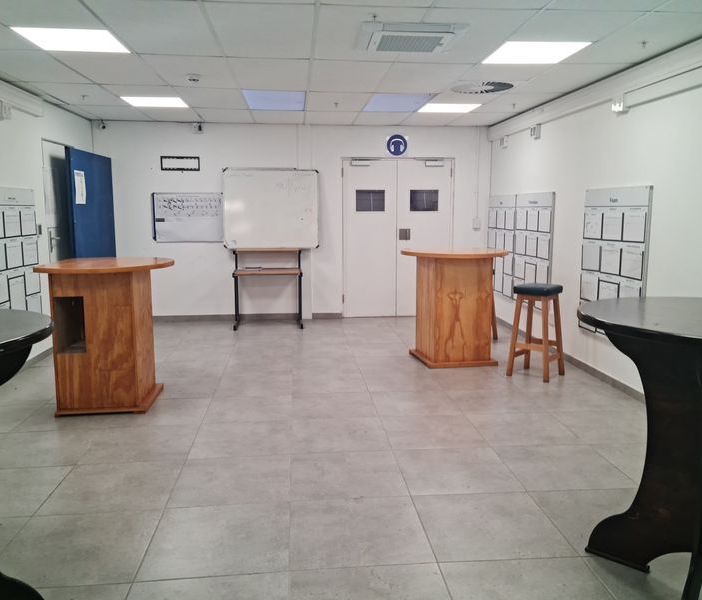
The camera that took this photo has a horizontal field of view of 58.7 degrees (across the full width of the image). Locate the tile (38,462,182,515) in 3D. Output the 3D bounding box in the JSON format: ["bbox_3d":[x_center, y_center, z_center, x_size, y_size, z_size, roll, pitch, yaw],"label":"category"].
[{"bbox_3d":[-1.222,0.973,3.271,0.600,0.012,0.600,-1,8,-5],"label":"tile"}]

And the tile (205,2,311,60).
[{"bbox_3d":[-0.527,-1.636,3.807,0.605,0.020,1.195,-1,8,-5],"label":"tile"}]

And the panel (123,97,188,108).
[{"bbox_3d":[-1.981,-2.011,6.345,0.605,0.030,0.598,-1,8,-5],"label":"panel"}]

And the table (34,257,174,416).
[{"bbox_3d":[-1.772,0.247,4.596,0.940,1.030,0.940,-1,8,-5],"label":"table"}]

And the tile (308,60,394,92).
[{"bbox_3d":[-0.035,-1.813,5.041,0.605,0.020,1.195,-1,8,-5],"label":"tile"}]

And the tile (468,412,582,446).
[{"bbox_3d":[1.121,0.854,4.111,0.600,0.012,0.600,-1,8,-5],"label":"tile"}]

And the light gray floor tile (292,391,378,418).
[{"bbox_3d":[-0.132,0.776,4.535,0.600,0.012,0.600,-1,8,-5],"label":"light gray floor tile"}]

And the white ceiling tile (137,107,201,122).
[{"bbox_3d":[-2.054,-2.118,7.121,0.605,0.020,0.973,-1,8,-5],"label":"white ceiling tile"}]

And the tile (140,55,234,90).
[{"bbox_3d":[-1.240,-1.799,4.930,0.605,0.020,1.195,-1,8,-5],"label":"tile"}]

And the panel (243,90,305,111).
[{"bbox_3d":[-0.749,-1.982,6.163,0.605,0.030,1.195,-1,8,-5],"label":"panel"}]

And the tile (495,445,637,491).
[{"bbox_3d":[1.168,0.933,3.485,0.600,0.012,0.600,-1,8,-5],"label":"tile"}]

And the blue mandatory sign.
[{"bbox_3d":[0.591,-1.960,7.926,0.275,0.275,0.010,-1,8,-5],"label":"blue mandatory sign"}]

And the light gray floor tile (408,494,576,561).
[{"bbox_3d":[0.625,1.028,2.840,0.600,0.012,0.600,-1,8,-5],"label":"light gray floor tile"}]

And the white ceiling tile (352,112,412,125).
[{"bbox_3d":[0.352,-2.147,7.392,0.600,0.018,1.080,-1,8,-5],"label":"white ceiling tile"}]

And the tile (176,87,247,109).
[{"bbox_3d":[-1.342,-1.958,6.097,0.600,0.018,1.200,-1,8,-5],"label":"tile"}]

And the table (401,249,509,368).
[{"bbox_3d":[0.964,0.056,5.867,0.940,1.030,0.940,0,8,0],"label":"table"}]

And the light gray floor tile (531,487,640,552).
[{"bbox_3d":[1.240,1.034,2.928,0.600,0.012,0.600,-1,8,-5],"label":"light gray floor tile"}]

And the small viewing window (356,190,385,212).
[{"bbox_3d":[0.259,-1.278,8.057,0.377,0.268,0.040,-1,8,-5],"label":"small viewing window"}]

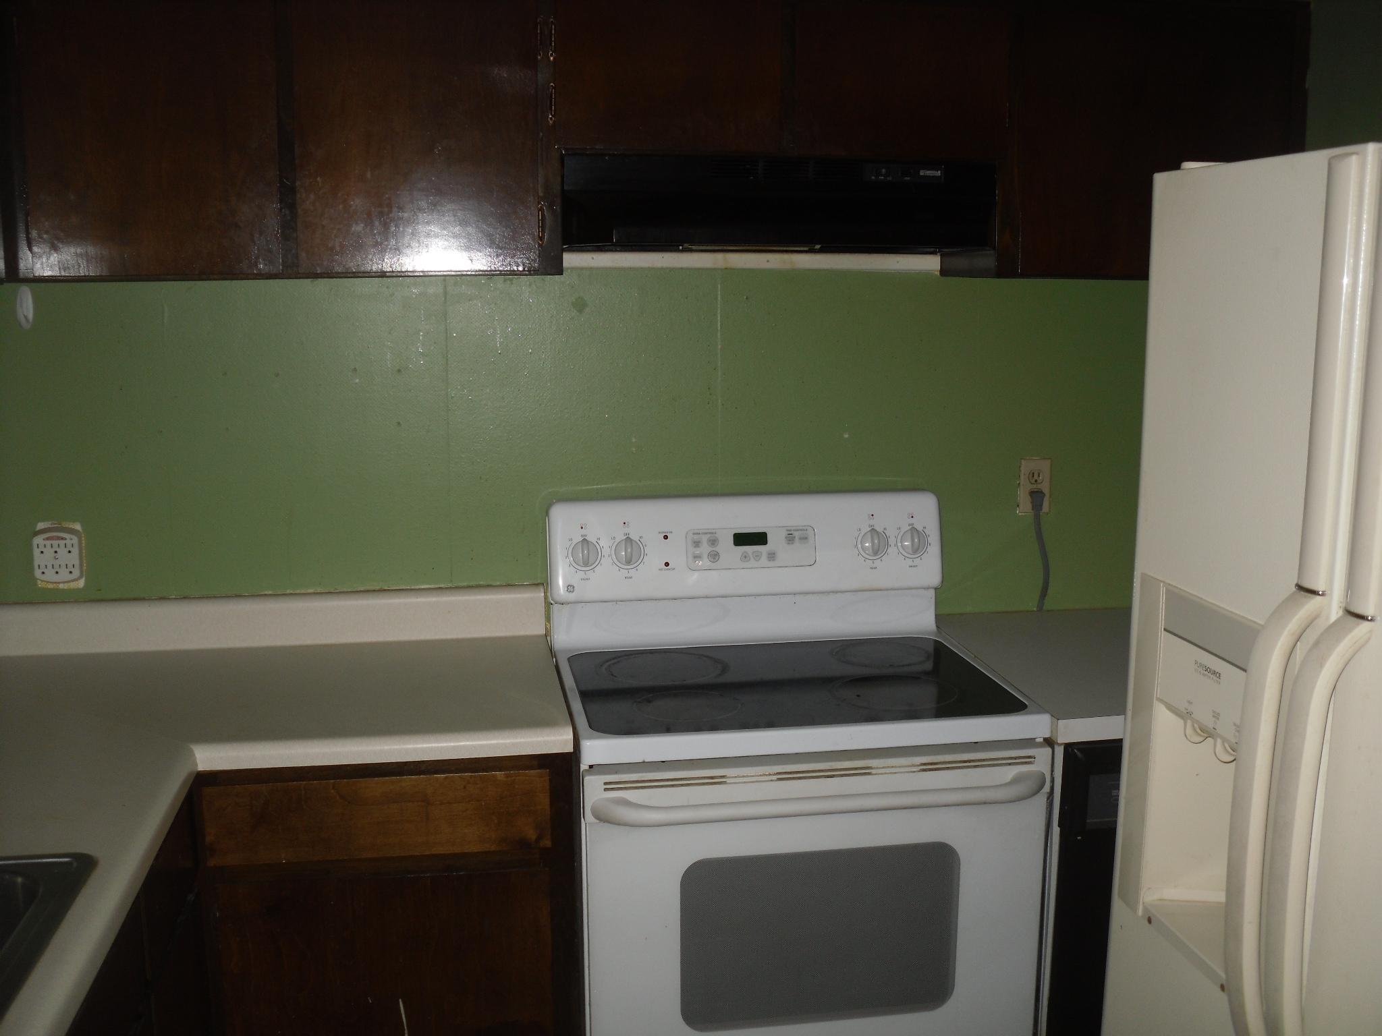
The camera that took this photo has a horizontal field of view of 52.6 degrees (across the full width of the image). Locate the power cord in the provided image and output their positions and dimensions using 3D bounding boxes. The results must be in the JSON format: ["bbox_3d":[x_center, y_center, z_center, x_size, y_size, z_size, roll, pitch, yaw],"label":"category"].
[{"bbox_3d":[0.719,0.071,2.887,0.046,0.266,0.040,-2,10,-10],"label":"power cord"}]

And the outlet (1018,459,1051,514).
[{"bbox_3d":[0.710,-0.065,2.879,0.070,0.114,0.010,-2,10,-10],"label":"outlet"}]

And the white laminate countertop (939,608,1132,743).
[{"bbox_3d":[0.839,0.273,2.610,0.630,0.038,0.680,-2,10,-10],"label":"white laminate countertop"}]

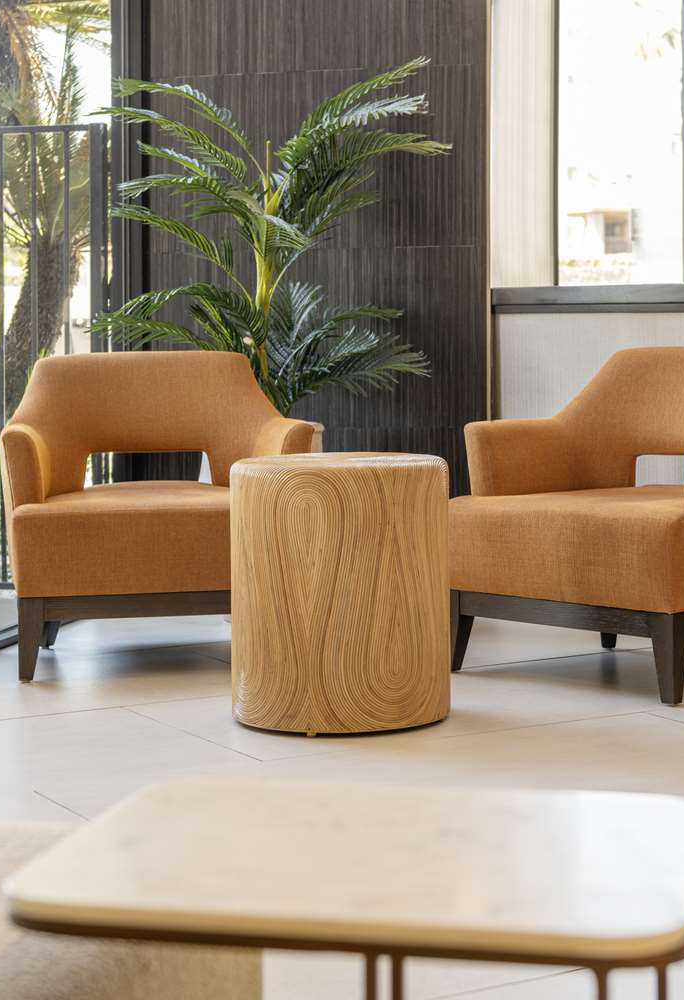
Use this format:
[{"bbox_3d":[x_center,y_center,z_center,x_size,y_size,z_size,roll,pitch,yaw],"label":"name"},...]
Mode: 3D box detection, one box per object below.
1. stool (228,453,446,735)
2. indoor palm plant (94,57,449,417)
[{"bbox_3d":[-0.003,0.202,4.790,0.502,0.582,0.502,0,4,0],"label":"stool"},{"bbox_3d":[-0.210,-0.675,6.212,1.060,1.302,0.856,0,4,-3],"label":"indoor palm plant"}]

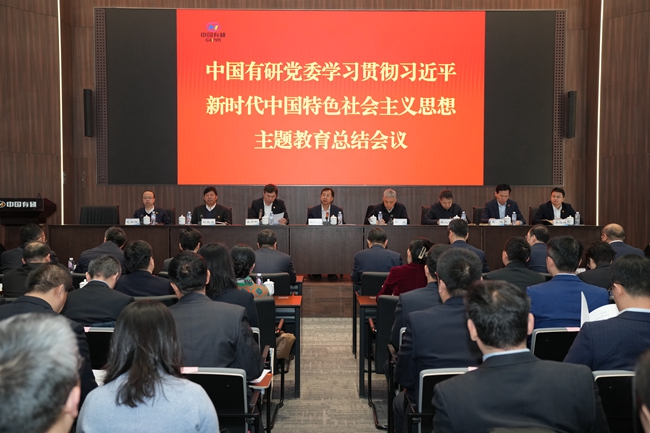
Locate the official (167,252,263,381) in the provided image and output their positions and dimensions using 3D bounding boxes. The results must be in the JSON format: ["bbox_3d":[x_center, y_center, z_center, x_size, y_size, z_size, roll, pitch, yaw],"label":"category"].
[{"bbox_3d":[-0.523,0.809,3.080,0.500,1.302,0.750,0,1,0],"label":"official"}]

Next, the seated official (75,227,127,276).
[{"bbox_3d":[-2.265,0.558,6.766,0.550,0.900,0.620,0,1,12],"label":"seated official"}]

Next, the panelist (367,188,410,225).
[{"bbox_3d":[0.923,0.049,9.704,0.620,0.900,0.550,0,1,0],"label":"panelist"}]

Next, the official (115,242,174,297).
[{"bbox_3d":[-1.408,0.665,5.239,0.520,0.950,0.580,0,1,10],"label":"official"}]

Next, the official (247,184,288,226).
[{"bbox_3d":[-0.821,0.201,9.650,0.570,1.362,0.750,0,1,-3],"label":"official"}]

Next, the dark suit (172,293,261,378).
[{"bbox_3d":[-0.584,0.672,3.238,0.570,0.620,0.420,0,1,0],"label":"dark suit"}]

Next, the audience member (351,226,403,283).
[{"bbox_3d":[0.494,0.746,6.470,0.510,1.295,0.750,0,1,0],"label":"audience member"}]

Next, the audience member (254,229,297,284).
[{"bbox_3d":[-0.518,0.603,6.718,0.500,0.950,0.580,0,1,0],"label":"audience member"}]

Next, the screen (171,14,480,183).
[{"bbox_3d":[0.105,-2.101,11.850,5.448,3.075,0.100,0,1,0],"label":"screen"}]

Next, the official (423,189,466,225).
[{"bbox_3d":[1.774,0.237,9.650,0.600,1.289,0.750,0,1,3],"label":"official"}]

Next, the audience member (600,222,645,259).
[{"bbox_3d":[3.011,0.541,6.736,0.520,0.950,0.580,0,2,-15],"label":"audience member"}]

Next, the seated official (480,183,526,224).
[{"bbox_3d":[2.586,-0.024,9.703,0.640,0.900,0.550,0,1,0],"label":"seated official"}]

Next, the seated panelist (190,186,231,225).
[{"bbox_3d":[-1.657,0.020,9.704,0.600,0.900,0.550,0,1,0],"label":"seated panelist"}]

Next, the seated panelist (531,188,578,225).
[{"bbox_3d":[3.395,0.226,9.650,0.630,1.311,0.750,0,1,7],"label":"seated panelist"}]

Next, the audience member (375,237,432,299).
[{"bbox_3d":[0.652,0.631,5.218,0.530,0.950,0.580,0,1,-10],"label":"audience member"}]

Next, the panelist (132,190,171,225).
[{"bbox_3d":[-2.511,0.252,9.650,0.540,1.260,0.750,0,1,-6],"label":"panelist"}]

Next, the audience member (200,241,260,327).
[{"bbox_3d":[-0.612,0.795,3.900,0.470,1.298,0.740,0,1,3],"label":"audience member"}]

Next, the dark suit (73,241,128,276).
[{"bbox_3d":[-2.241,0.529,6.666,0.550,0.580,0.460,0,1,10],"label":"dark suit"}]

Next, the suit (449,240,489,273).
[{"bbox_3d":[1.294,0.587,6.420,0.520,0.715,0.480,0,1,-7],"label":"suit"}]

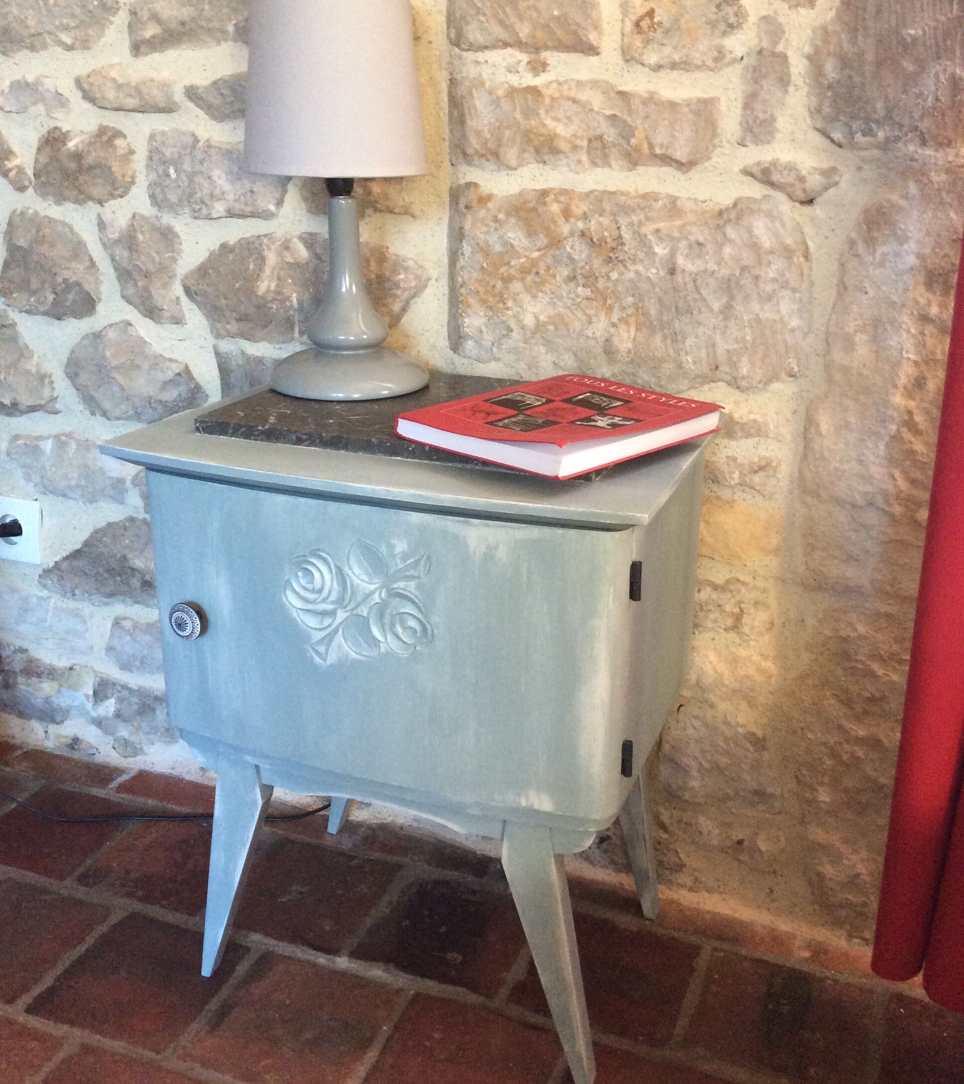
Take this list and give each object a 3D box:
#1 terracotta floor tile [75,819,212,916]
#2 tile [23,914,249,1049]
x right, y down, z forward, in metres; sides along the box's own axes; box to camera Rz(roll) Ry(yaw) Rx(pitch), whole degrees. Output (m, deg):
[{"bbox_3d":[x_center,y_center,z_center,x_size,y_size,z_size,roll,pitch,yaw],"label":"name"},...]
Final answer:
[{"bbox_3d":[-0.342,0.365,1.336,0.152,0.018,0.152,8,22,20],"label":"terracotta floor tile"},{"bbox_3d":[-0.329,0.432,1.162,0.147,0.018,0.153,8,22,20],"label":"tile"}]

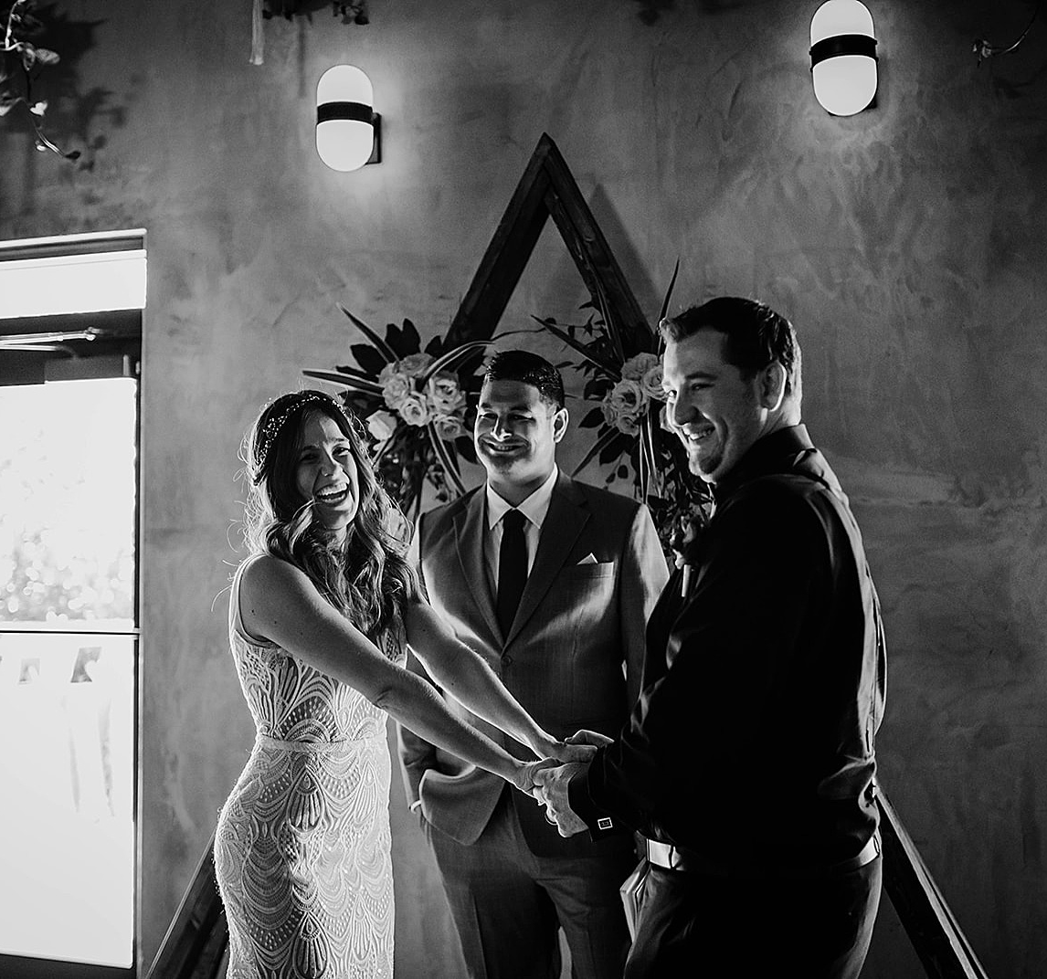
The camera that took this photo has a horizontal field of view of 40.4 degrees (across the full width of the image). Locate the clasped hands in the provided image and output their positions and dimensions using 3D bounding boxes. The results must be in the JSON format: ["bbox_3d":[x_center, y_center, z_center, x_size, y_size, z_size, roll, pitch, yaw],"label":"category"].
[{"bbox_3d":[0.061,0.426,2.080,0.140,0.125,0.150,-2,-3,30],"label":"clasped hands"}]

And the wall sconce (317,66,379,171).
[{"bbox_3d":[-0.480,-1.011,3.884,0.155,0.287,0.178,-1,-3,19],"label":"wall sconce"}]

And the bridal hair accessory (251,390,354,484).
[{"bbox_3d":[-0.352,-0.085,2.290,0.160,0.115,0.130,-10,1,-29],"label":"bridal hair accessory"}]

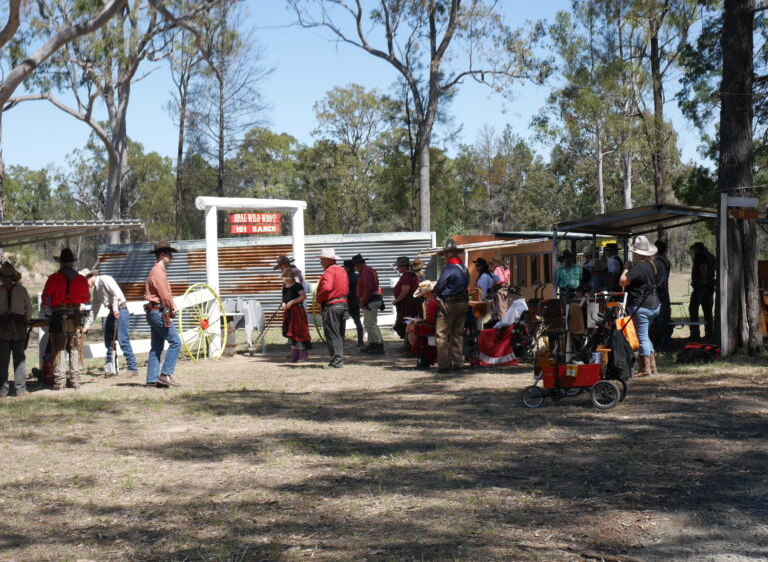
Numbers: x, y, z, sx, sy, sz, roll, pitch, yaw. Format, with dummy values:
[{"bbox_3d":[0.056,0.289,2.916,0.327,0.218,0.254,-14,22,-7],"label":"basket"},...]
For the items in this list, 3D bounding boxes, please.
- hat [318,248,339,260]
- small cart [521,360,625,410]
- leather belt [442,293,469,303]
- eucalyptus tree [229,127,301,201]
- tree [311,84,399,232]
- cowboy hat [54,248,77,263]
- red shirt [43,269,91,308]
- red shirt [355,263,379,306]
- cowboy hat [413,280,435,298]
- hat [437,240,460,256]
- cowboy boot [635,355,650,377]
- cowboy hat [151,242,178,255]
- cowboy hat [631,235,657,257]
[{"bbox_3d":[-0.859,-0.410,21.300,0.380,0.150,0.330,1,1,28],"label":"hat"},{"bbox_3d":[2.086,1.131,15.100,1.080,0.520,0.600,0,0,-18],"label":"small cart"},{"bbox_3d":[1.029,0.255,19.800,0.390,0.115,0.310,0,0,-30],"label":"leather belt"},{"bbox_3d":[-6.081,-3.639,70.000,4.000,8.200,4.000,0,1,0],"label":"eucalyptus tree"},{"bbox_3d":[-1.501,-4.758,70.000,4.800,10.500,4.600,0,1,0],"label":"tree"},{"bbox_3d":[-4.138,-0.329,17.900,0.330,0.170,0.380,0,0,-10],"label":"cowboy hat"},{"bbox_3d":[-4.178,0.092,18.100,0.620,0.550,0.380,0,1,-7],"label":"red shirt"},{"bbox_3d":[-0.274,0.079,24.300,0.370,0.730,0.500,0,1,21],"label":"red shirt"},{"bbox_3d":[0.599,0.113,20.100,0.380,0.160,0.340,-32,6,-12],"label":"cowboy hat"},{"bbox_3d":[0.957,-0.478,19.800,0.380,0.170,0.340,0,0,39],"label":"hat"},{"bbox_3d":[3.352,1.106,17.800,0.260,0.290,0.110,0,0,15],"label":"cowboy boot"},{"bbox_3d":[-2.809,-0.416,17.600,0.370,0.160,0.330,0,0,-15],"label":"cowboy hat"},{"bbox_3d":[3.302,-0.445,17.500,0.340,0.190,0.380,-1,16,-43],"label":"cowboy hat"}]

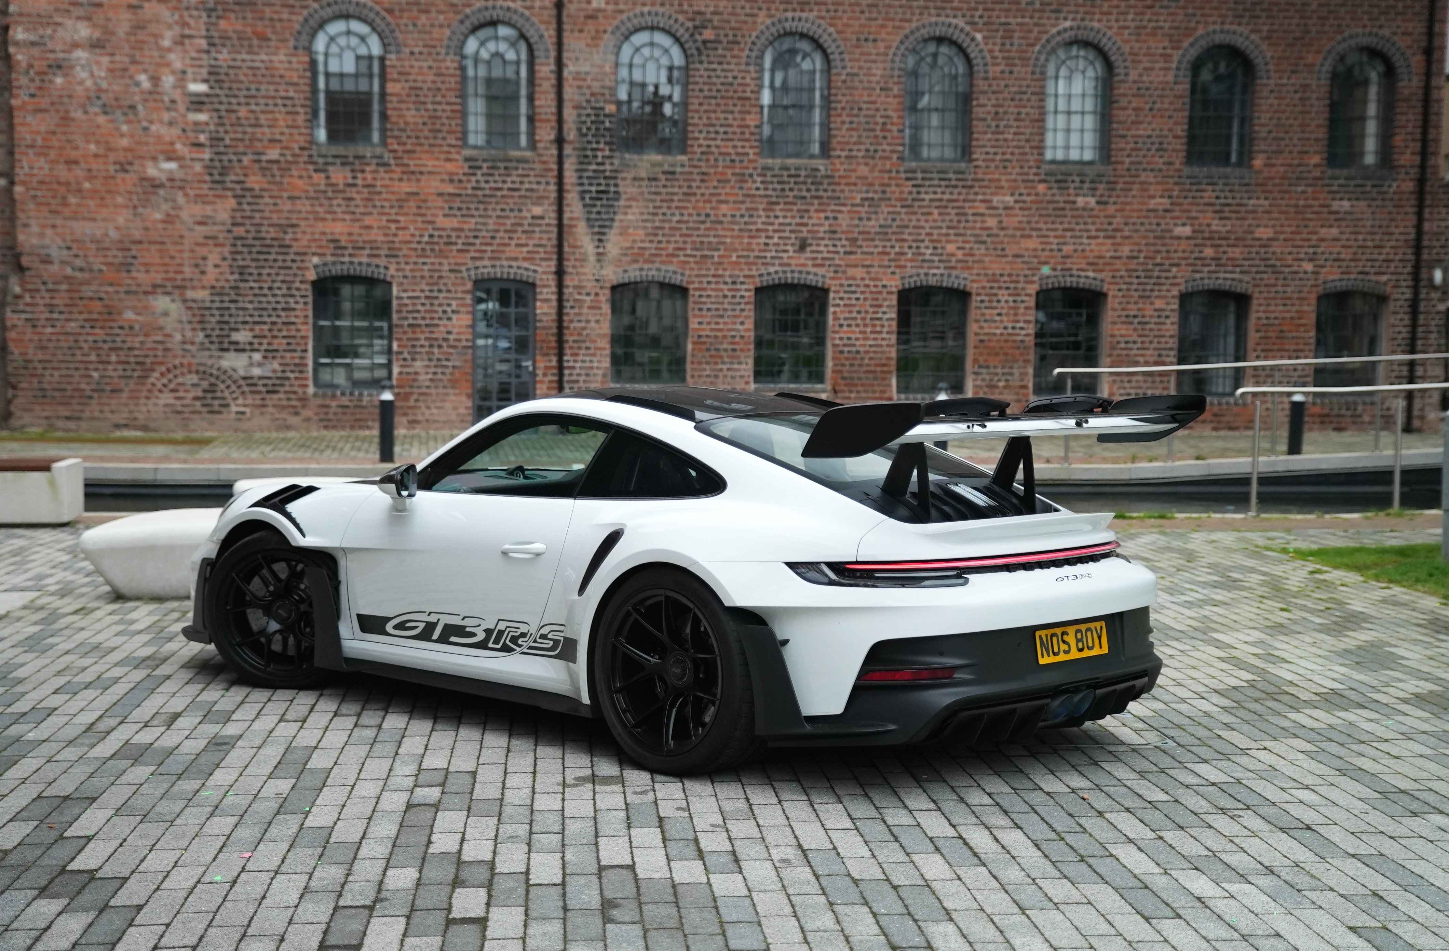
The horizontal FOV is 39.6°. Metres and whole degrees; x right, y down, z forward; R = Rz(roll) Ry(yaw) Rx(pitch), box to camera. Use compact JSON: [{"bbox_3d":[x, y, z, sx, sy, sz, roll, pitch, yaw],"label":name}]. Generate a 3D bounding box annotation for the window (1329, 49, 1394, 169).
[{"bbox_3d":[9.276,-5.347,29.381,0.957,1.713,0.150,0,4,-7],"label":"window"}]

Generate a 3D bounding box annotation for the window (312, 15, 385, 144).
[{"bbox_3d":[-5.018,-5.245,26.845,0.951,1.680,0.150,0,6,-5],"label":"window"}]

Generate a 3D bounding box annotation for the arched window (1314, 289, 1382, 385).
[{"bbox_3d":[9.164,-1.944,29.616,1.008,1.534,0.150,0,4,-7],"label":"arched window"}]

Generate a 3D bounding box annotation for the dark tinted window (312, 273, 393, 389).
[{"bbox_3d":[-5.151,-1.973,27.907,1.065,1.570,0.150,0,4,-7],"label":"dark tinted window"}]

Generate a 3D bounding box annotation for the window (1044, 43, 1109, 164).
[{"bbox_3d":[4.854,-5.127,27.760,0.878,1.646,0.150,0,6,-5],"label":"window"}]

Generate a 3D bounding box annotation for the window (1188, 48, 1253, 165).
[{"bbox_3d":[6.874,-5.114,27.946,0.900,1.657,0.150,0,6,-5],"label":"window"}]

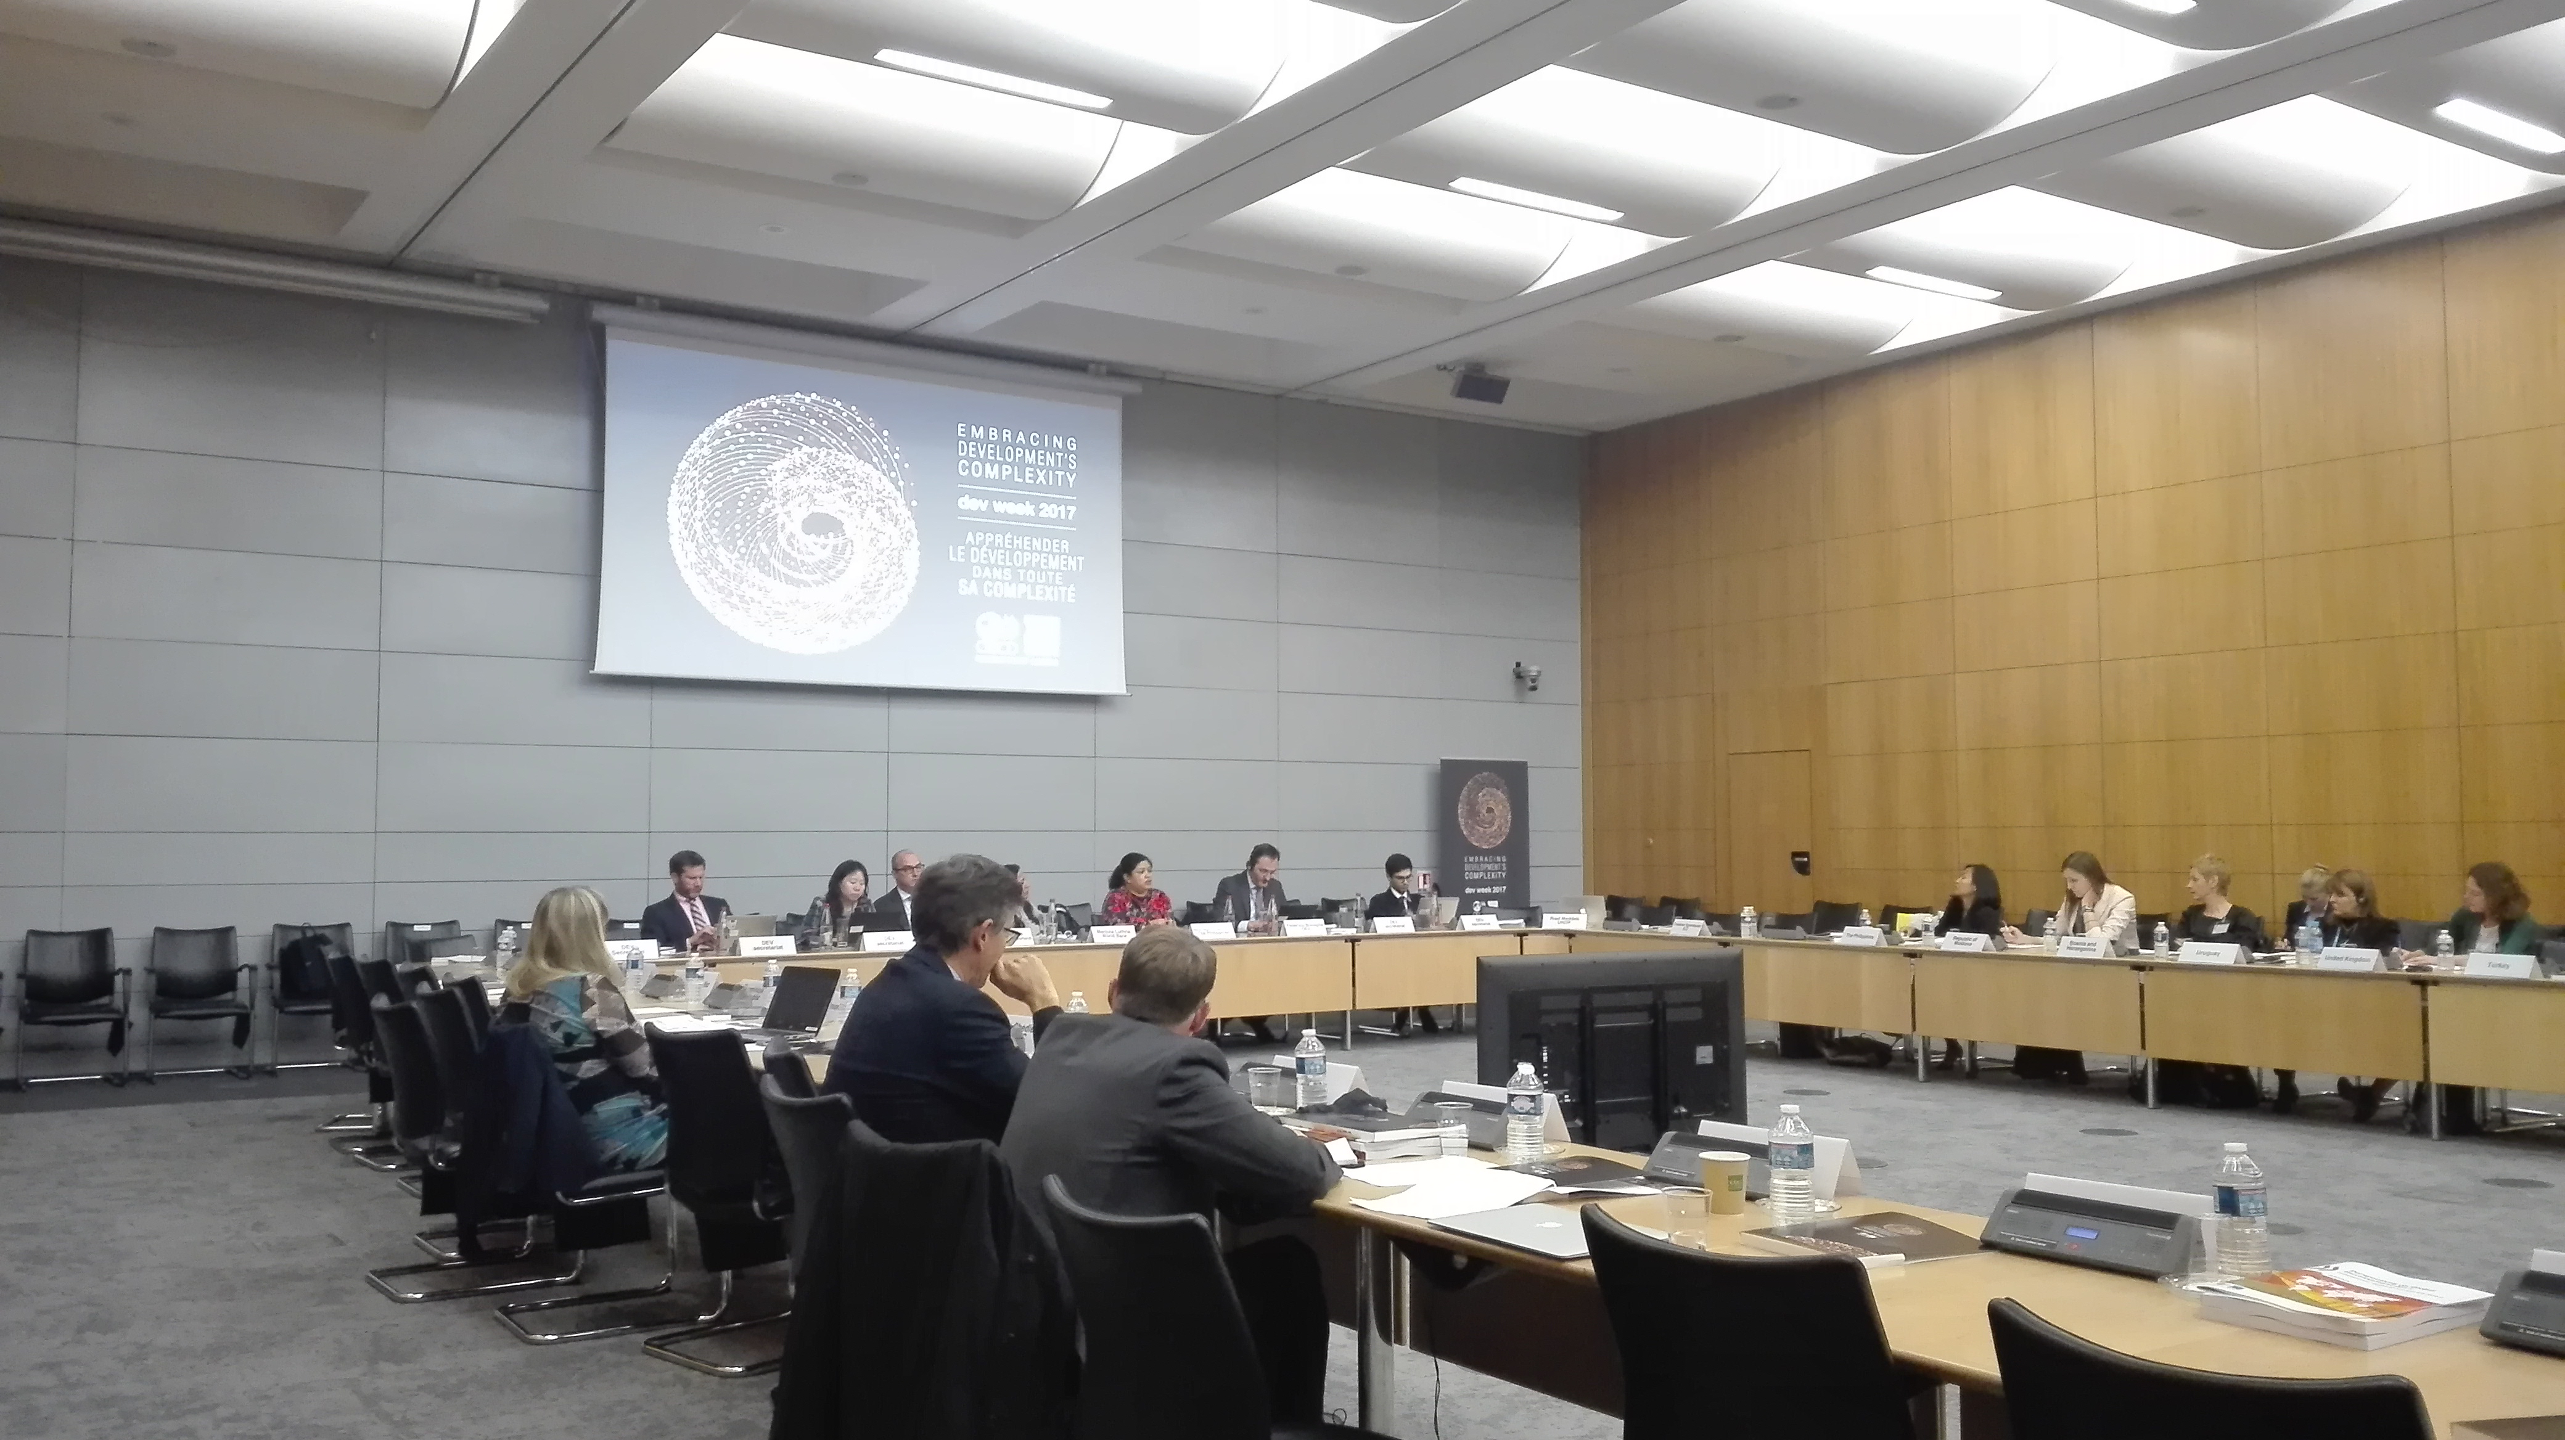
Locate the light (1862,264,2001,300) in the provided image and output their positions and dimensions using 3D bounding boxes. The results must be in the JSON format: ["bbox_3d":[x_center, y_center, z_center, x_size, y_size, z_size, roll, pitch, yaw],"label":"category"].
[{"bbox_3d":[4.147,-2.782,11.688,1.200,0.070,0.170,2,-4,-31],"label":"light"}]

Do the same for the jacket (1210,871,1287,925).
[{"bbox_3d":[-0.201,1.297,11.900,0.480,0.590,0.360,2,-4,-29],"label":"jacket"}]

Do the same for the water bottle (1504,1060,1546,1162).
[{"bbox_3d":[0.459,0.736,3.467,0.067,0.192,0.067,0,-3,0],"label":"water bottle"}]

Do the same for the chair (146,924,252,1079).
[{"bbox_3d":[-5.970,1.560,10.140,0.540,0.810,0.540,2,-4,-30],"label":"chair"}]

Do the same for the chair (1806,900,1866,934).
[{"bbox_3d":[3.770,1.719,12.900,0.540,0.820,0.520,2,-4,-36],"label":"chair"}]

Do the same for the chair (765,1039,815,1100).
[{"bbox_3d":[-0.940,1.198,4.400,0.560,0.850,0.450,2,-4,-32],"label":"chair"}]

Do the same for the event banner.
[{"bbox_3d":[1.565,1.256,14.200,0.860,1.900,0.150,2,-4,-32],"label":"event banner"}]

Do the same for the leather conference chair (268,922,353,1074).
[{"bbox_3d":[-5.485,1.579,10.455,0.540,0.810,0.540,2,-4,-30],"label":"leather conference chair"}]

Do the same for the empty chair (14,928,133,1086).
[{"bbox_3d":[-6.692,1.585,10.150,0.560,0.840,0.570,2,-4,-31],"label":"empty chair"}]

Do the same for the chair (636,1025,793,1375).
[{"bbox_3d":[-1.349,1.228,4.888,0.440,0.850,0.560,-3,-5,42],"label":"chair"}]

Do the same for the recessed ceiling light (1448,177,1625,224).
[{"bbox_3d":[1.399,-2.870,10.130,1.200,0.070,0.170,2,-4,-31],"label":"recessed ceiling light"}]

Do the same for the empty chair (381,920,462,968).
[{"bbox_3d":[-5.122,1.630,10.950,0.560,0.840,0.570,2,-4,-31],"label":"empty chair"}]

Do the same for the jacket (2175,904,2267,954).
[{"bbox_3d":[4.797,1.197,9.400,0.360,0.560,0.470,3,-5,-44],"label":"jacket"}]

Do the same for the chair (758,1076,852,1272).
[{"bbox_3d":[-0.790,1.194,4.000,0.580,0.860,0.520,3,-5,-42],"label":"chair"}]

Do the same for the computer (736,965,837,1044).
[{"bbox_3d":[-1.535,0.848,5.488,0.310,0.210,0.292,-3,-5,44],"label":"computer"}]

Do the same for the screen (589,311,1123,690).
[{"bbox_3d":[-2.702,-1.325,12.379,3.640,2.200,0.100,2,-4,-31],"label":"screen"}]

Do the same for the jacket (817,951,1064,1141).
[{"bbox_3d":[-0.665,0.781,3.700,0.420,0.640,0.470,2,-4,-34],"label":"jacket"}]

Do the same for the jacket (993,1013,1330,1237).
[{"bbox_3d":[-0.200,0.807,3.080,0.520,0.600,0.460,-4,-5,45],"label":"jacket"}]

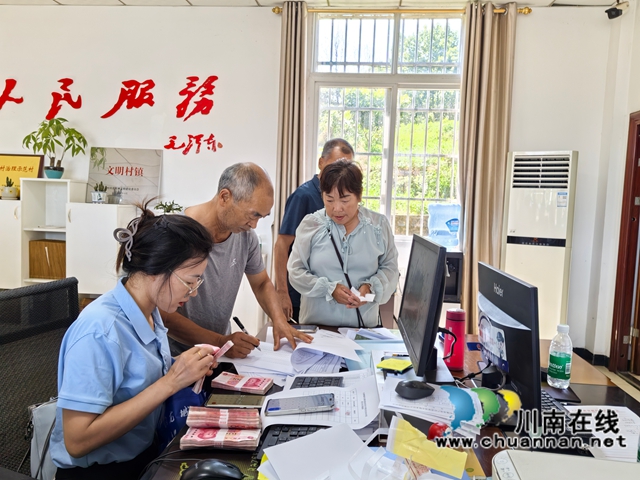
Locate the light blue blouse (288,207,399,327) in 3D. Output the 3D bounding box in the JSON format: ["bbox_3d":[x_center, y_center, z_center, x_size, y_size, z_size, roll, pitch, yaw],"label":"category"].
[{"bbox_3d":[0.101,0.127,2.240,0.500,0.560,0.300,2,4,1],"label":"light blue blouse"}]

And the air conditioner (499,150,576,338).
[{"bbox_3d":[1.755,0.181,4.030,0.505,1.750,0.320,4,4,25],"label":"air conditioner"}]

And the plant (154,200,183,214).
[{"bbox_3d":[-1.335,-0.251,4.400,0.250,0.210,0.240,2,4,4],"label":"plant"}]

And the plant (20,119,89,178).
[{"bbox_3d":[-2.342,-0.810,4.420,0.530,0.510,0.440,2,4,4],"label":"plant"}]

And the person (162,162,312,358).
[{"bbox_3d":[-0.370,0.442,1.820,0.600,1.410,0.550,5,5,41],"label":"person"}]

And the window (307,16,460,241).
[{"bbox_3d":[0.676,-1.048,4.530,1.550,2.000,0.120,2,4,4],"label":"window"}]

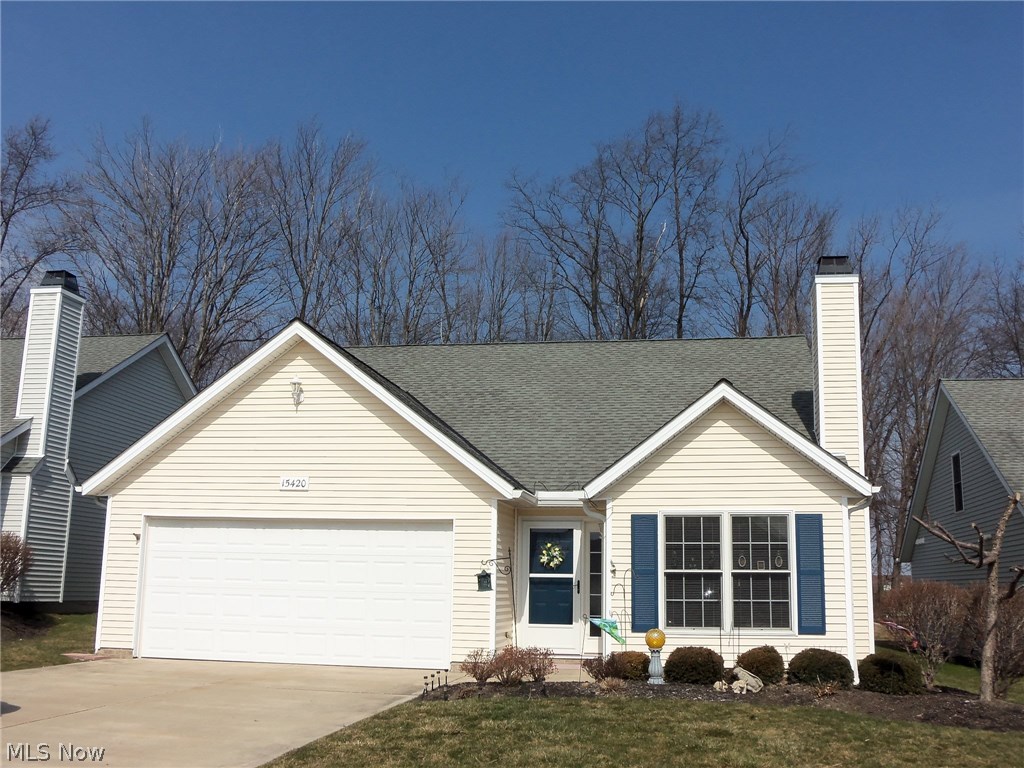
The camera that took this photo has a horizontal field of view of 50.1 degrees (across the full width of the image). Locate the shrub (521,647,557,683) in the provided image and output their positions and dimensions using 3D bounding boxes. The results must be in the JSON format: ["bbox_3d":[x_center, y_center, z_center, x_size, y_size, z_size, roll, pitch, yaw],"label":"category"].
[{"bbox_3d":[0.352,3.728,14.550,0.478,0.463,0.478,-1,-10,10],"label":"shrub"}]

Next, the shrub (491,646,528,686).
[{"bbox_3d":[-0.032,3.653,14.205,0.493,0.493,0.480,1,-10,0],"label":"shrub"}]

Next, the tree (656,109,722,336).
[{"bbox_3d":[6.777,-1.126,41.287,2.460,20.028,3.000,-1,-10,10],"label":"tree"}]

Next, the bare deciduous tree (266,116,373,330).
[{"bbox_3d":[-7.891,-1.005,43.067,4.326,19.818,4.200,-1,-10,10],"label":"bare deciduous tree"}]

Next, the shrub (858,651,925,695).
[{"bbox_3d":[4.920,3.741,14.200,0.809,0.549,0.809,-1,-10,10],"label":"shrub"}]

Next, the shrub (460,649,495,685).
[{"bbox_3d":[-0.452,3.697,14.324,0.445,0.471,0.420,1,-10,0],"label":"shrub"}]

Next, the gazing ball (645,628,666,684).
[{"bbox_3d":[1.894,3.596,14.450,0.288,0.719,0.288,-1,-10,10],"label":"gazing ball"}]

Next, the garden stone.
[{"bbox_3d":[2.941,3.690,13.666,0.375,0.325,0.300,-1,-10,10],"label":"garden stone"}]

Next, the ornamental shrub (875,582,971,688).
[{"bbox_3d":[5.617,3.426,15.000,1.179,1.443,1.179,-1,-10,10],"label":"ornamental shrub"}]

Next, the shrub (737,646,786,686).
[{"bbox_3d":[3.276,3.698,14.430,0.633,0.527,0.600,-1,-10,10],"label":"shrub"}]

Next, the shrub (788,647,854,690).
[{"bbox_3d":[4.083,3.767,14.500,0.867,0.509,0.867,-1,-10,10],"label":"shrub"}]

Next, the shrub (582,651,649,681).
[{"bbox_3d":[1.367,3.719,14.459,0.872,0.396,0.600,-1,-10,10],"label":"shrub"}]

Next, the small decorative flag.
[{"bbox_3d":[1.240,3.230,14.350,0.459,0.340,0.120,-1,-10,10],"label":"small decorative flag"}]

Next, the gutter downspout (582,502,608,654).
[{"bbox_3d":[1.201,2.843,15.700,0.335,2.378,0.200,-1,-10,10],"label":"gutter downspout"}]

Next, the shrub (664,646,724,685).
[{"bbox_3d":[2.466,3.805,14.800,0.800,0.495,0.800,-1,-10,10],"label":"shrub"}]

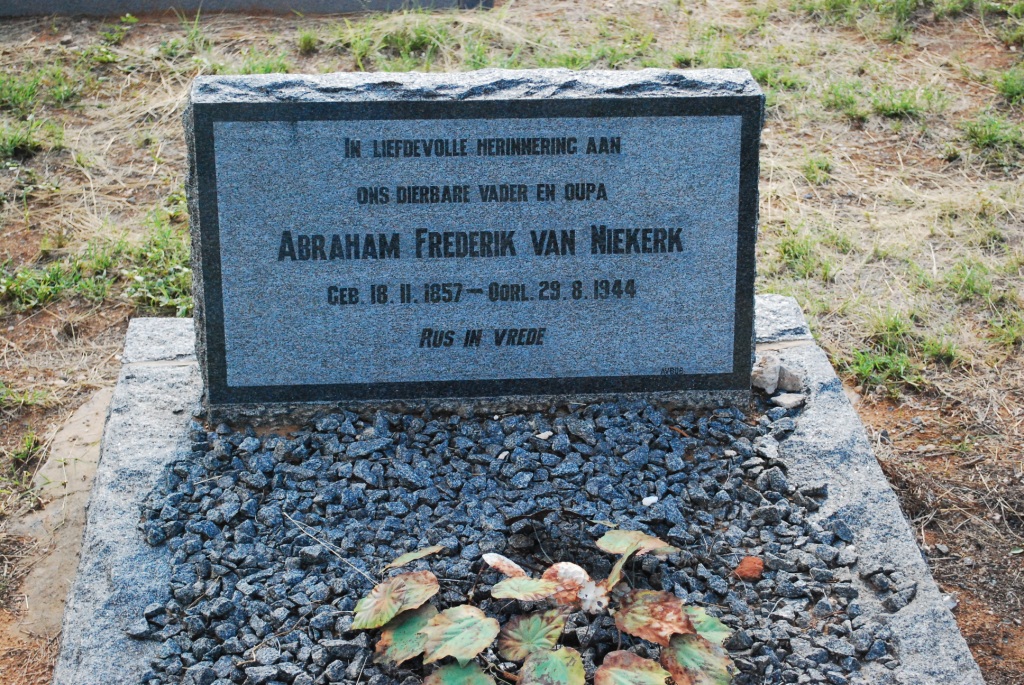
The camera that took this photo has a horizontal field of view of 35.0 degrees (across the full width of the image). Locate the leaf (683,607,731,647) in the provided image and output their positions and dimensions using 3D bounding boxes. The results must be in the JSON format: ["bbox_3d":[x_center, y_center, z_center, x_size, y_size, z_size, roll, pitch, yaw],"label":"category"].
[{"bbox_3d":[0.238,0.354,2.014,0.072,0.025,0.062,15,34,20],"label":"leaf"}]

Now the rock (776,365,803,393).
[{"bbox_3d":[0.427,0.056,2.516,0.045,0.036,0.036,7,32,10],"label":"rock"}]

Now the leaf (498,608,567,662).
[{"bbox_3d":[0.025,0.359,1.997,0.088,0.025,0.075,-6,32,-12],"label":"leaf"}]

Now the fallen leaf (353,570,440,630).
[{"bbox_3d":[-0.144,0.322,2.023,0.112,0.040,0.068,-12,34,-21],"label":"fallen leaf"}]

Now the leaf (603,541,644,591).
[{"bbox_3d":[0.144,0.288,2.097,0.065,0.038,0.028,-25,40,-35],"label":"leaf"}]

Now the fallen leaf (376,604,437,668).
[{"bbox_3d":[-0.128,0.360,2.000,0.088,0.028,0.080,-9,33,-17],"label":"fallen leaf"}]

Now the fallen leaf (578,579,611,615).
[{"bbox_3d":[0.104,0.321,2.052,0.042,0.028,0.036,3,32,3],"label":"fallen leaf"}]

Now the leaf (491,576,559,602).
[{"bbox_3d":[0.016,0.311,2.045,0.087,0.020,0.050,2,32,1],"label":"leaf"}]

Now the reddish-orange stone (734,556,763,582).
[{"bbox_3d":[0.312,0.297,2.133,0.038,0.024,0.030,7,32,9],"label":"reddish-orange stone"}]

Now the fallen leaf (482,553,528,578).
[{"bbox_3d":[-0.008,0.287,2.092,0.060,0.024,0.030,11,33,15],"label":"fallen leaf"}]

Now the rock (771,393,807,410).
[{"bbox_3d":[0.422,0.090,2.476,0.053,0.018,0.034,7,32,10],"label":"rock"}]

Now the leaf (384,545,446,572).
[{"bbox_3d":[-0.125,0.281,2.109,0.083,0.024,0.032,-11,34,-19],"label":"leaf"}]

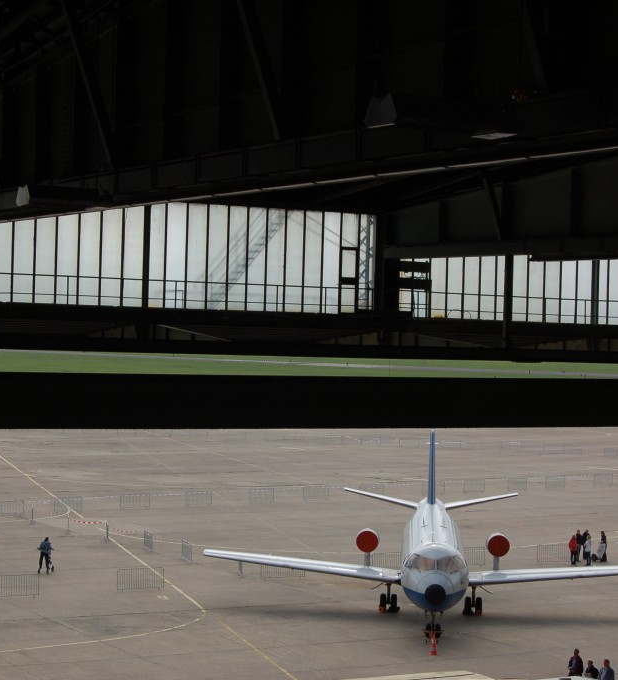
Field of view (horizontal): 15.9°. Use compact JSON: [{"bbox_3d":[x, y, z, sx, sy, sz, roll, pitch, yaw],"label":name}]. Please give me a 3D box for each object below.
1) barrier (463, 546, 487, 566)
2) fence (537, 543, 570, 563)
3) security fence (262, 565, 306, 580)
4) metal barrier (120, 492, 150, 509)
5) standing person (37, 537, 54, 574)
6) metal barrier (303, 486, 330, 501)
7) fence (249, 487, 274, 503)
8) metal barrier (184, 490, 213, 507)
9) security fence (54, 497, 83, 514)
[{"bbox_3d":[8.731,12.090,123.119,2.500,1.100,0.450,1,1,-29],"label":"barrier"},{"bbox_3d":[14.124,12.221,126.715,2.500,1.100,0.450,1,1,-27],"label":"fence"},{"bbox_3d":[-1.303,11.839,114.519,2.500,1.100,0.450,1,1,-28],"label":"security fence"},{"bbox_3d":[-12.122,11.231,154.423,2.500,1.100,0.450,1,1,-40],"label":"metal barrier"},{"bbox_3d":[-13.420,11.055,113.047,0.650,1.820,0.500,2,1,6],"label":"standing person"},{"bbox_3d":[0.573,11.436,164.956,2.500,1.100,0.450,1,1,-44],"label":"metal barrier"},{"bbox_3d":[-3.487,11.422,162.489,0.450,1.100,2.500,2,1,44],"label":"fence"},{"bbox_3d":[-7.831,11.270,158.051,2.500,1.100,0.450,1,1,-45],"label":"metal barrier"},{"bbox_3d":[-16.170,11.125,148.926,2.500,1.100,0.450,1,1,-45],"label":"security fence"}]

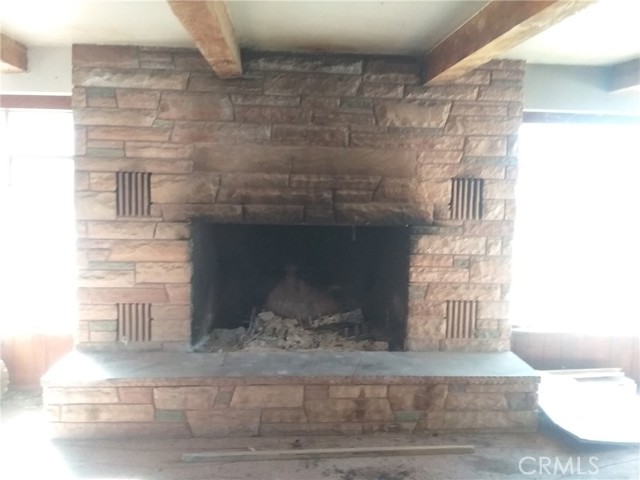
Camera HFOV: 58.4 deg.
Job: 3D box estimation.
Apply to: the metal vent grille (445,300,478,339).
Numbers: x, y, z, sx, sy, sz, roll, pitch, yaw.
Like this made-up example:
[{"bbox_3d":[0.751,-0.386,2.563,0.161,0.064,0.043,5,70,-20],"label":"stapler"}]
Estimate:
[{"bbox_3d":[0.979,0.550,3.964,0.228,0.261,0.030,1,5,-4],"label":"metal vent grille"}]

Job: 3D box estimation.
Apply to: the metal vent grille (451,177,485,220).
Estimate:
[{"bbox_3d":[0.998,-0.275,3.891,0.223,0.281,0.030,1,5,-4],"label":"metal vent grille"}]

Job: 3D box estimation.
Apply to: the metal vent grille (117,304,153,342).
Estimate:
[{"bbox_3d":[-1.234,0.551,3.826,0.223,0.255,0.030,1,5,-4],"label":"metal vent grille"}]

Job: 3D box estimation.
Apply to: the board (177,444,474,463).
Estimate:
[{"bbox_3d":[0.066,1.186,3.188,1.625,0.036,0.042,0,5,-6],"label":"board"}]

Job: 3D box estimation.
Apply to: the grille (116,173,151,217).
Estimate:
[{"bbox_3d":[-1.214,-0.295,3.751,0.218,0.283,0.030,1,5,-4],"label":"grille"}]

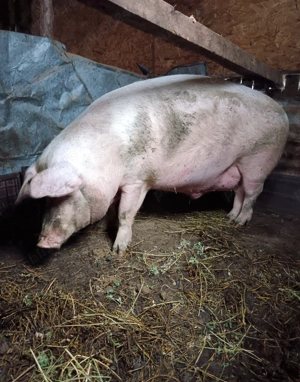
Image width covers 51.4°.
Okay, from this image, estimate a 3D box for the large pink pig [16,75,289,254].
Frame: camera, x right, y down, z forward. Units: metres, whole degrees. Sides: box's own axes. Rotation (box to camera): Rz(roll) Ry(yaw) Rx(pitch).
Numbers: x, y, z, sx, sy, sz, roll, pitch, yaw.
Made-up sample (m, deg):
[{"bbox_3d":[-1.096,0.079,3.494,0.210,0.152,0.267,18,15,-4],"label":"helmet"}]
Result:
[{"bbox_3d":[0.123,-0.165,1.810,1.560,0.900,0.520,-8,21,-23],"label":"large pink pig"}]

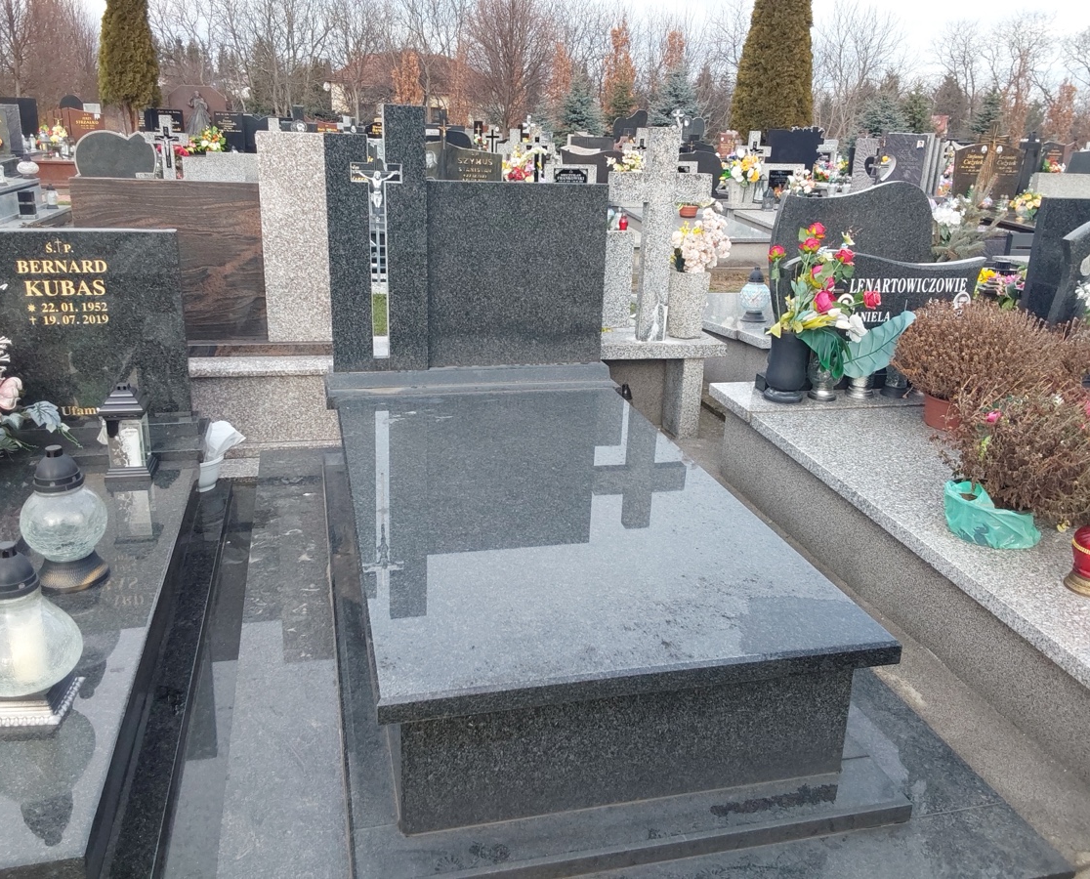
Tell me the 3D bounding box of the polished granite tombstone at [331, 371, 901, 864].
[{"bbox_3d":[-0.018,0.290,2.811,1.165,0.430,2.079,-3,20,-13],"label":"polished granite tombstone"}]

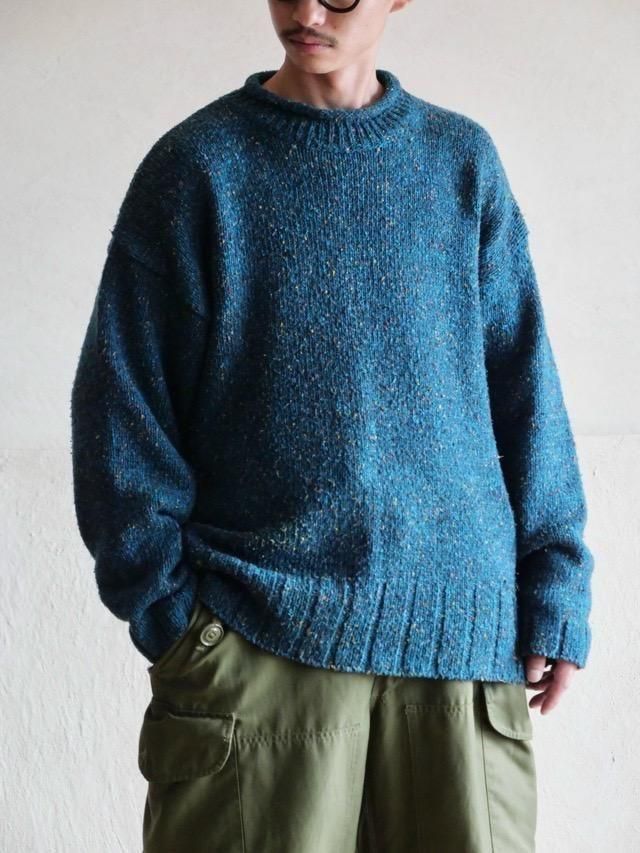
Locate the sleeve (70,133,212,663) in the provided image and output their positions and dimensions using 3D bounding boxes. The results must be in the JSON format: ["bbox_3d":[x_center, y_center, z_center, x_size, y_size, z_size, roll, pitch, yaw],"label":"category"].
[{"bbox_3d":[-0.196,-0.032,2.820,0.155,0.585,0.210,0,2,-14],"label":"sleeve"}]

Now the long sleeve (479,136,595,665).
[{"bbox_3d":[0.244,-0.030,2.900,0.128,0.605,0.180,-4,2,-12],"label":"long sleeve"}]

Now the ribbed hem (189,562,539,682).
[{"bbox_3d":[0.042,0.220,2.870,0.390,0.125,0.260,0,2,-12],"label":"ribbed hem"}]

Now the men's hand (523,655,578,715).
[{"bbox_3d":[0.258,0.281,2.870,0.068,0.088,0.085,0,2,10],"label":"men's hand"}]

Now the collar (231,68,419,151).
[{"bbox_3d":[0.005,-0.355,2.870,0.205,0.088,0.185,-1,6,-8],"label":"collar"}]

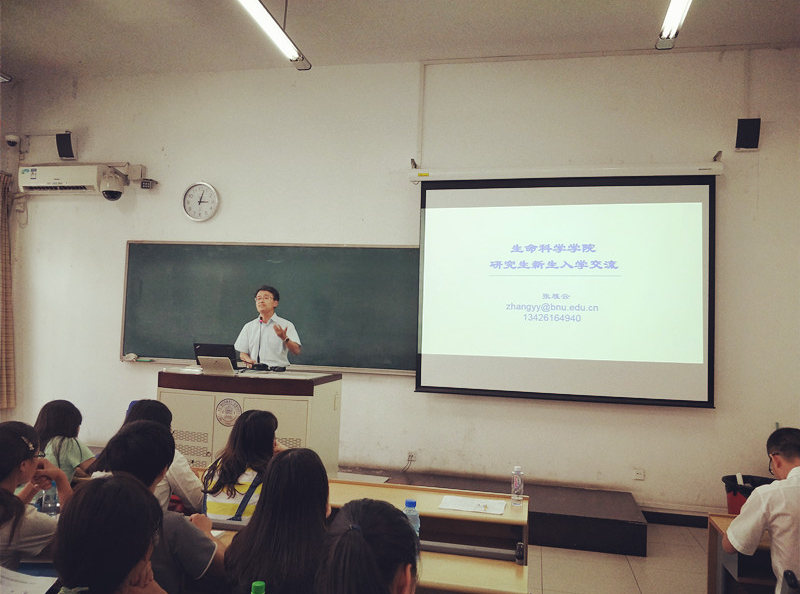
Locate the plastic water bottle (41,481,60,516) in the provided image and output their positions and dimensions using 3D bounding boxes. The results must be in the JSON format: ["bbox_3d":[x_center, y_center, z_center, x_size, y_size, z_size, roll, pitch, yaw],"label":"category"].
[{"bbox_3d":[-1.436,0.875,2.384,0.069,0.225,0.069,1,-2,12],"label":"plastic water bottle"}]

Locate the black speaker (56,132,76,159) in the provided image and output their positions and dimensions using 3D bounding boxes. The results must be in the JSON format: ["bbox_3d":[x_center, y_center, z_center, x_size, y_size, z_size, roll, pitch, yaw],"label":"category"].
[{"bbox_3d":[-3.517,-1.590,6.103,0.182,0.273,0.162,2,6,6],"label":"black speaker"}]

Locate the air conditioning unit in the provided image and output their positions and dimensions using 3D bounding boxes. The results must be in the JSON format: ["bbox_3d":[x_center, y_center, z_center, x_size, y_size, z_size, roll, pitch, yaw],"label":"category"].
[{"bbox_3d":[-3.544,-1.221,6.124,0.959,0.283,0.202,1,-2,12],"label":"air conditioning unit"}]

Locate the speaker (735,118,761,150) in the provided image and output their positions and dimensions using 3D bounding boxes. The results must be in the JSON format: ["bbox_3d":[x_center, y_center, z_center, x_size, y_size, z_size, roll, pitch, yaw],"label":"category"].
[{"bbox_3d":[2.850,-1.333,4.733,0.170,0.258,0.162,1,6,15],"label":"speaker"}]

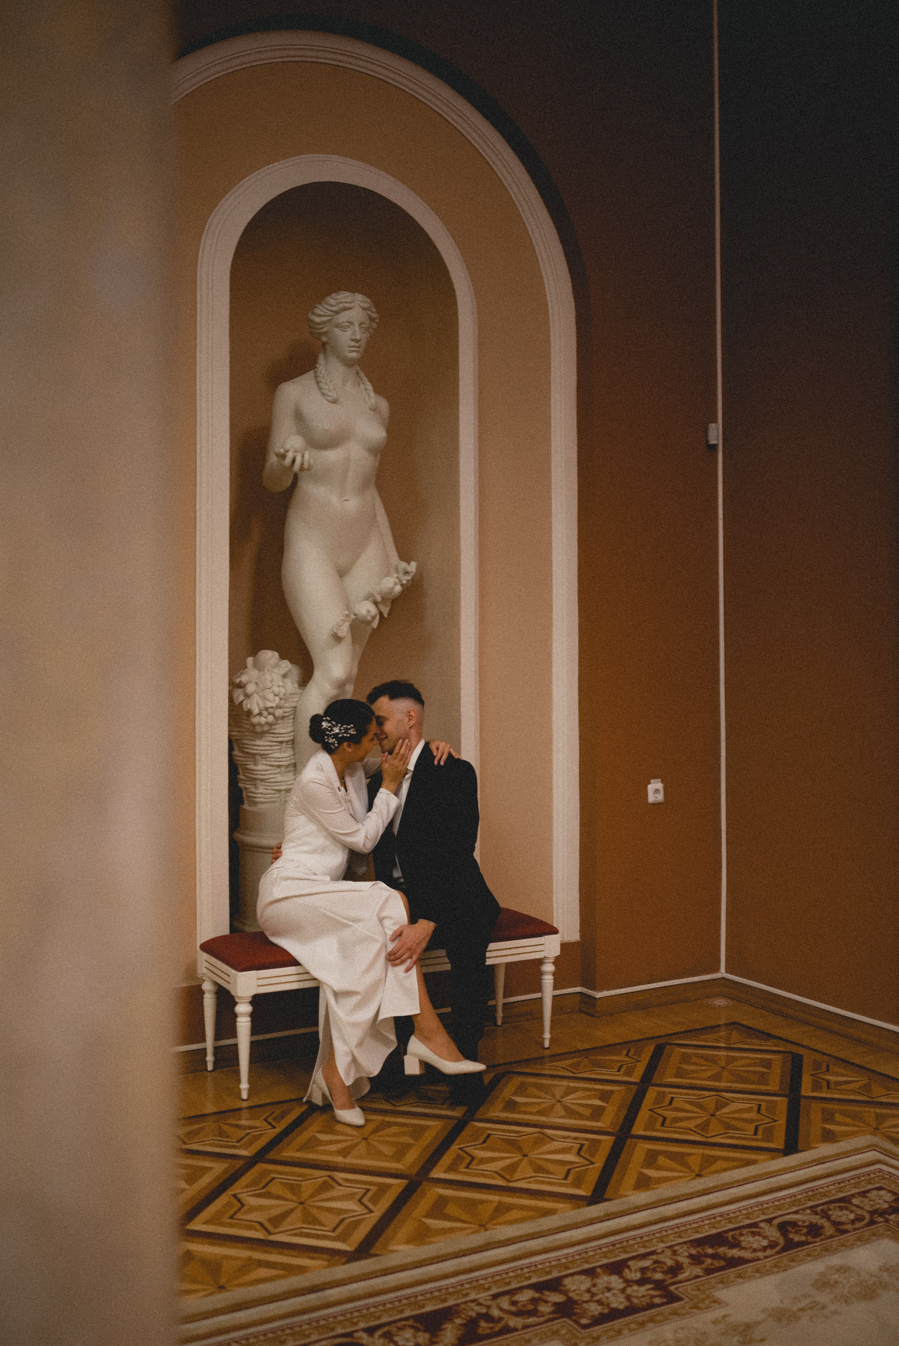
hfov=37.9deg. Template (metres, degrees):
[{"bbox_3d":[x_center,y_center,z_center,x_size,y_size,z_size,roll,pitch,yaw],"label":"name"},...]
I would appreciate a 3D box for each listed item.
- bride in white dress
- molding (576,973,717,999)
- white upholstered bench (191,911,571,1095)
[{"bbox_3d":[-0.245,0.723,4.280,0.840,1.280,0.600,0,0,25],"label":"bride in white dress"},{"bbox_3d":[0.840,1.270,5.377,0.670,0.025,0.120,0,0,-31],"label":"molding"},{"bbox_3d":[-0.233,1.135,4.626,1.221,0.457,0.412,0,0,-29],"label":"white upholstered bench"}]

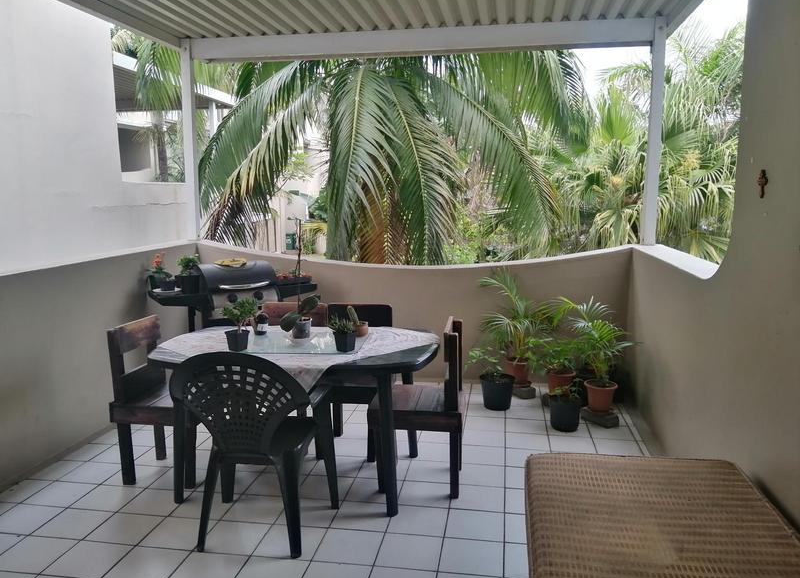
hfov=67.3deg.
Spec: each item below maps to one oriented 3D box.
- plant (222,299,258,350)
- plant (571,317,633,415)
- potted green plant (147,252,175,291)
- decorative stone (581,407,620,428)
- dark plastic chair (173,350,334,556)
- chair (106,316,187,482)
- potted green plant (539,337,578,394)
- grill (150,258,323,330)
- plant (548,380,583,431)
[{"bbox_3d":[-0.828,0.182,3.127,0.183,0.267,0.160,1,7,10],"label":"plant"},{"bbox_3d":[1.394,0.502,4.163,0.426,0.673,0.420,1,7,10],"label":"plant"},{"bbox_3d":[-1.669,-0.122,4.187,0.192,0.268,0.172,-3,8,-20],"label":"potted green plant"},{"bbox_3d":[1.302,0.827,3.903,0.177,0.061,0.210,-5,9,-32],"label":"decorative stone"},{"bbox_3d":[-0.591,0.628,2.599,0.597,0.837,0.519,0,7,8],"label":"dark plastic chair"},{"bbox_3d":[-1.281,0.609,3.364,0.470,0.860,0.410,1,7,10],"label":"chair"},{"bbox_3d":[1.238,0.582,4.679,0.309,0.415,0.290,1,7,10],"label":"potted green plant"},{"bbox_3d":[-1.160,0.315,4.303,1.116,1.042,0.544,-6,9,-35],"label":"grill"},{"bbox_3d":[1.046,0.718,3.783,0.207,0.314,0.202,0,7,10],"label":"plant"}]

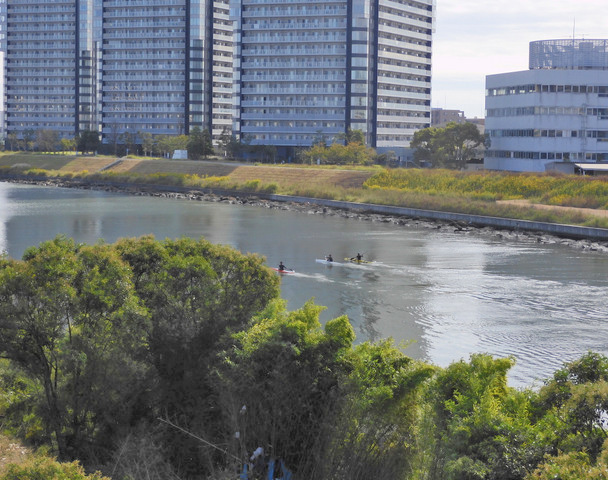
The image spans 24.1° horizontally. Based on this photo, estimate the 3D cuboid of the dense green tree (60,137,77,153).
[{"bbox_3d":[-70.306,-28.510,425.000,4.780,4.780,4.780,0,4,-9],"label":"dense green tree"}]

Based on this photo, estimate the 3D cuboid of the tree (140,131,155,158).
[{"bbox_3d":[-40.455,-24.945,368.000,3.620,6.720,3.620,0,4,-6],"label":"tree"}]

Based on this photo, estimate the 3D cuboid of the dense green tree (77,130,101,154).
[{"bbox_3d":[-61.762,-27.943,408.000,6.880,6.880,6.880,0,4,-9],"label":"dense green tree"}]

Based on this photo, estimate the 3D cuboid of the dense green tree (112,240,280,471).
[{"bbox_3d":[-3.398,3.651,45.000,5.310,7.500,5.000,0,4,-4],"label":"dense green tree"}]

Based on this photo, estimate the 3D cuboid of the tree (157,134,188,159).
[{"bbox_3d":[-32.515,-23.119,352.000,7.910,5.930,7.910,0,4,-5],"label":"tree"}]

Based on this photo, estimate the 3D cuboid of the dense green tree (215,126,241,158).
[{"bbox_3d":[-17.661,-22.807,333.000,5.610,7.490,5.610,0,4,-3],"label":"dense green tree"}]

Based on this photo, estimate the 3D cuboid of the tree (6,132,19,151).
[{"bbox_3d":[-93.781,-31.689,458.000,3.860,5.790,3.860,0,4,-12],"label":"tree"}]

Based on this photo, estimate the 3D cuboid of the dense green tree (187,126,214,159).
[{"bbox_3d":[-24.501,-23.081,337.000,6.630,7.580,6.630,0,4,-4],"label":"dense green tree"}]

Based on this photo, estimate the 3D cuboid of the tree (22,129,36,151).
[{"bbox_3d":[-86.769,-31.768,450.000,4.430,6.950,4.430,0,4,-11],"label":"tree"}]

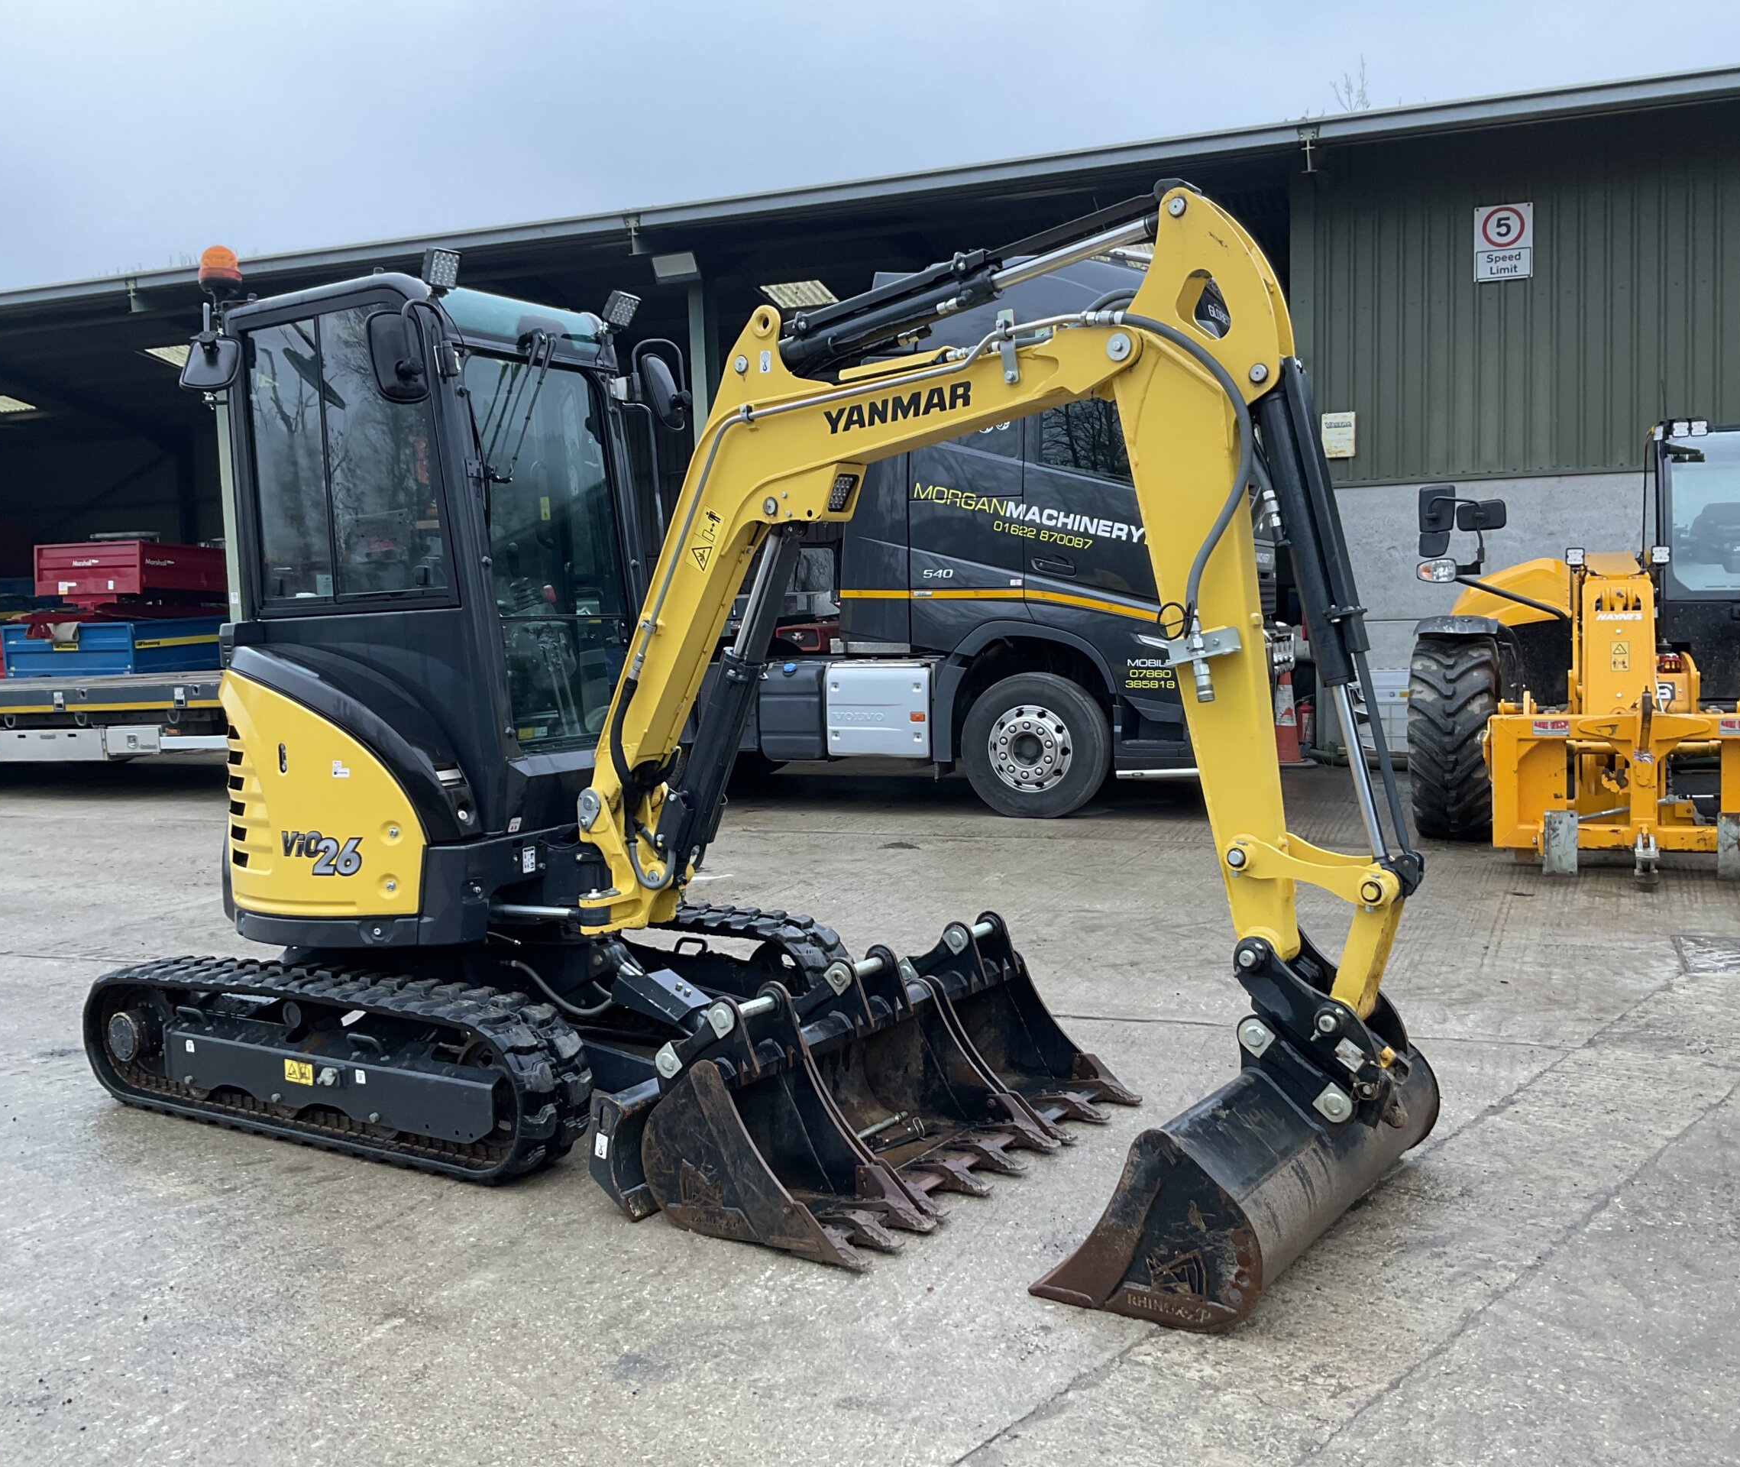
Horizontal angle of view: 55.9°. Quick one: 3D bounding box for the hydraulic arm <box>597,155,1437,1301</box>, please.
[{"bbox_3d":[0.187,-0.070,4.218,2.410,2.440,1.220,1,5,32],"label":"hydraulic arm"}]

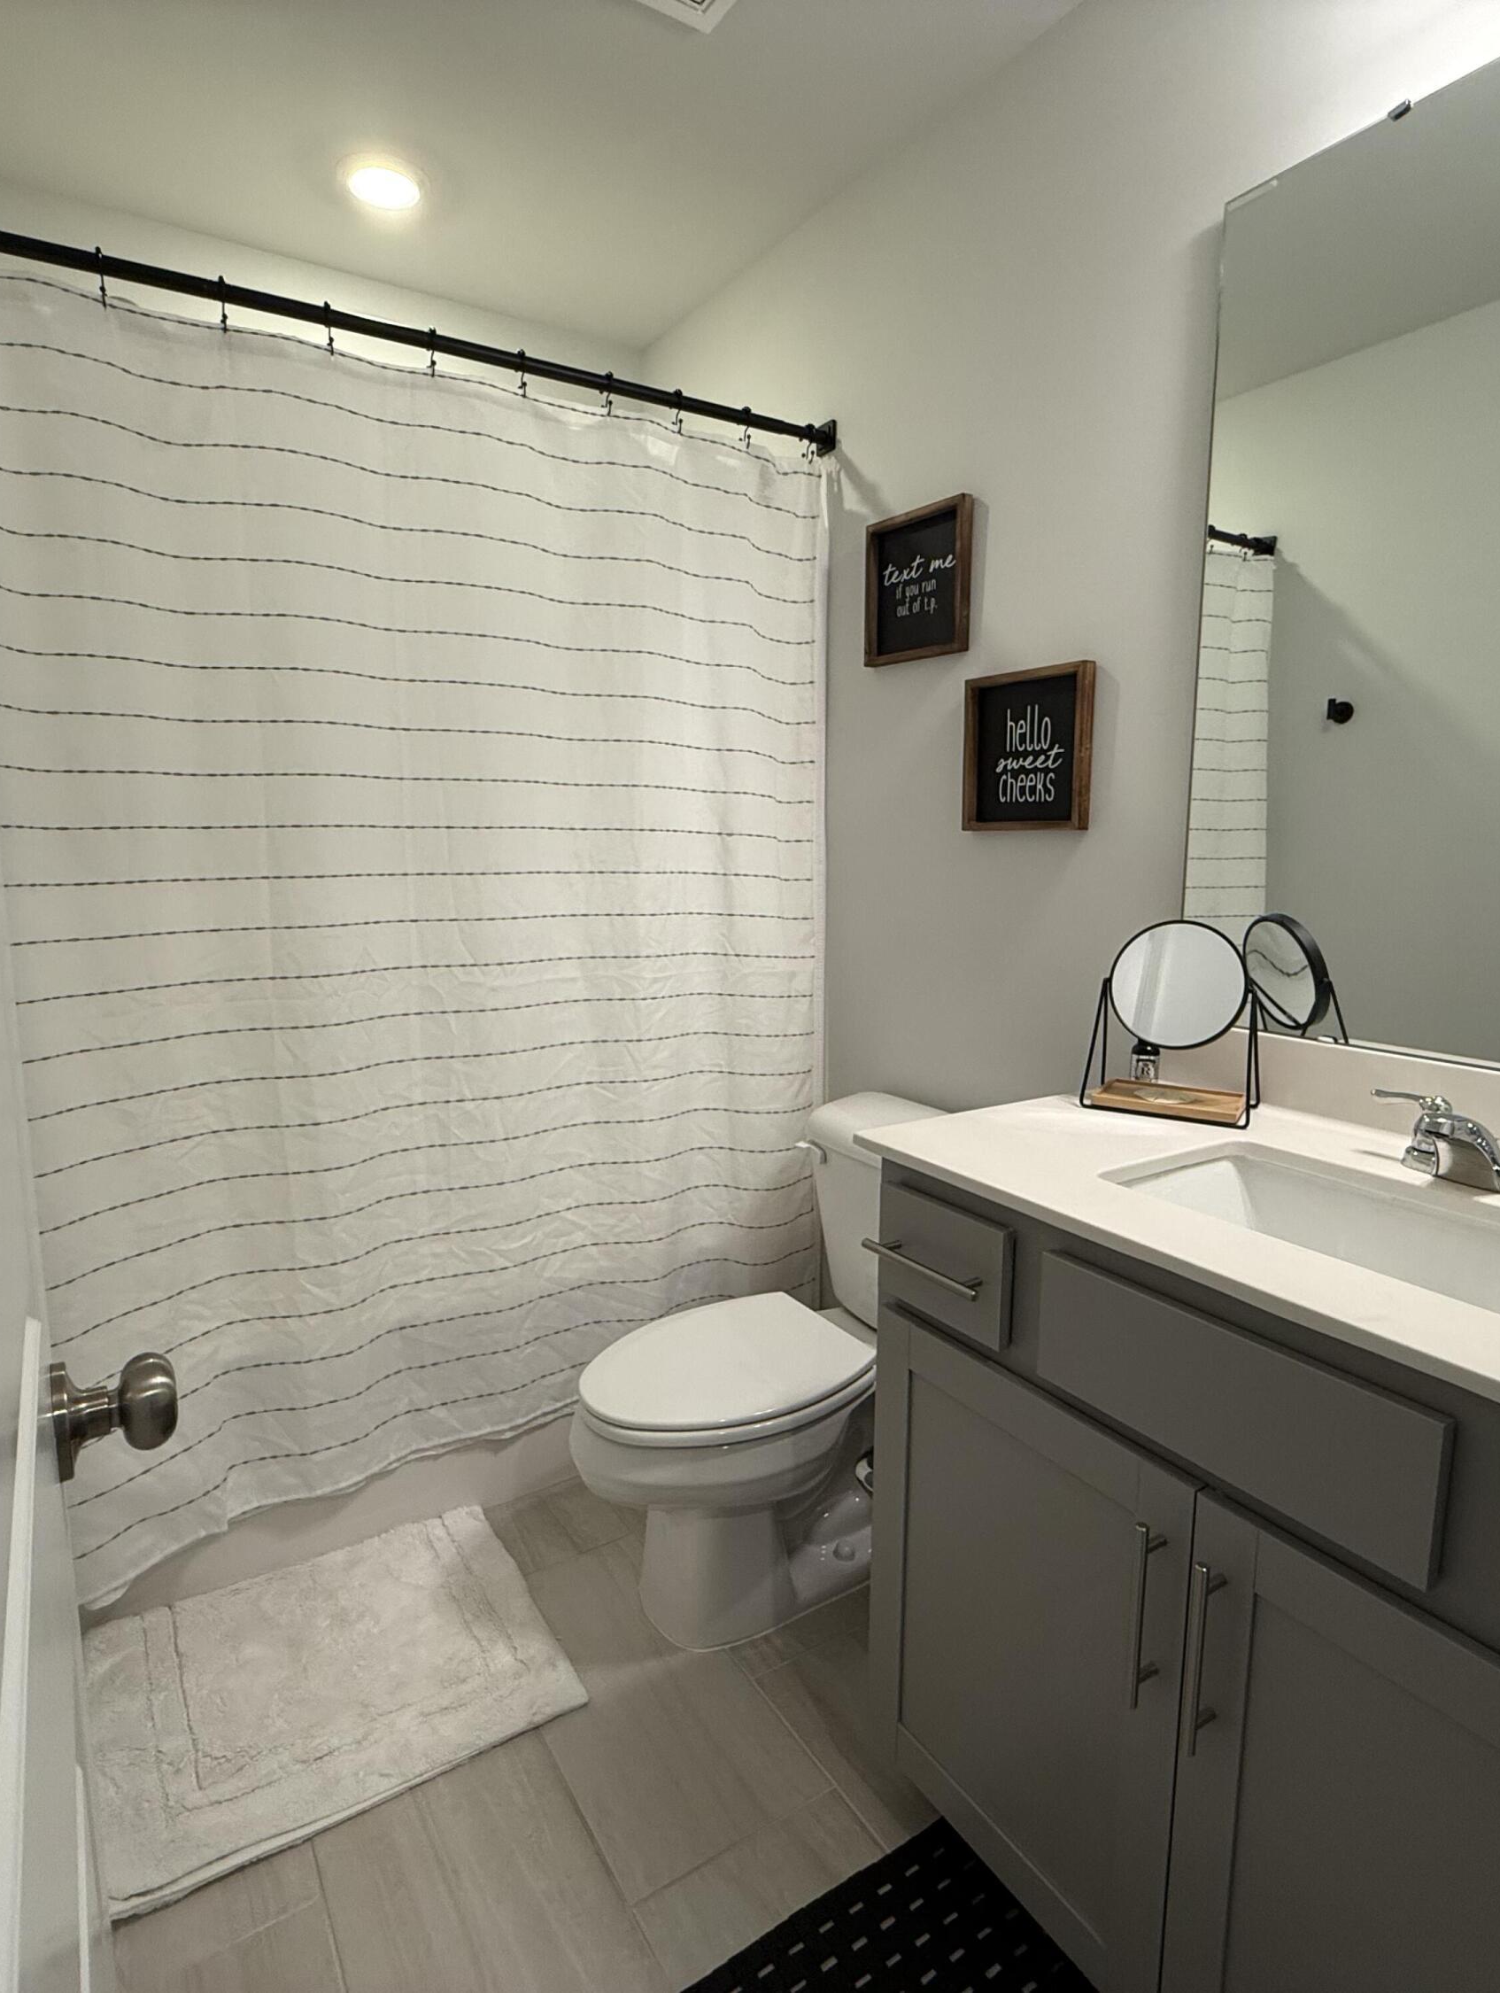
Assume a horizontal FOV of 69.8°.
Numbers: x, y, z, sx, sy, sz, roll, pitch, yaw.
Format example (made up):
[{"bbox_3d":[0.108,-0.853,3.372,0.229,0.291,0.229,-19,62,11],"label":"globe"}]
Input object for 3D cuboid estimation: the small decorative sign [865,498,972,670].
[{"bbox_3d":[0.296,-0.729,1.912,0.025,0.249,0.249,-6,11,-32],"label":"small decorative sign"}]

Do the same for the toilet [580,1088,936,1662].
[{"bbox_3d":[0.076,0.631,1.786,0.748,0.765,0.430,-6,11,-32],"label":"toilet"}]

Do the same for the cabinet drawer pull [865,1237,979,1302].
[{"bbox_3d":[0.198,0.305,1.219,0.036,0.012,0.184,-6,11,-32],"label":"cabinet drawer pull"}]

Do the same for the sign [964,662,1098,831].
[{"bbox_3d":[0.445,-0.394,1.736,0.025,0.249,0.250,-6,11,-32],"label":"sign"}]

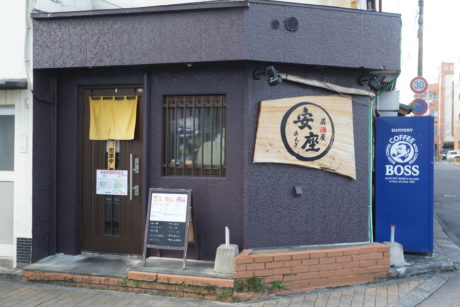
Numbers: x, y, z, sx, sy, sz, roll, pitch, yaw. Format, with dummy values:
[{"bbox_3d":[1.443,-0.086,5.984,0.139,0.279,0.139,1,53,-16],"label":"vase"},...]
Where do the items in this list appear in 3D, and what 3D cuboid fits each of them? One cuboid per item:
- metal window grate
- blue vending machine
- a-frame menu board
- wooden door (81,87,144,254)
[{"bbox_3d":[-0.407,-0.198,5.678,0.754,0.931,0.060,0,1,14],"label":"metal window grate"},{"bbox_3d":[2.405,0.420,7.067,0.725,1.820,1.050,0,1,12],"label":"blue vending machine"},{"bbox_3d":[-0.648,0.804,5.529,0.485,0.830,0.500,0,1,13],"label":"a-frame menu board"},{"bbox_3d":[-1.427,0.199,6.045,0.866,2.026,0.090,0,1,14],"label":"wooden door"}]

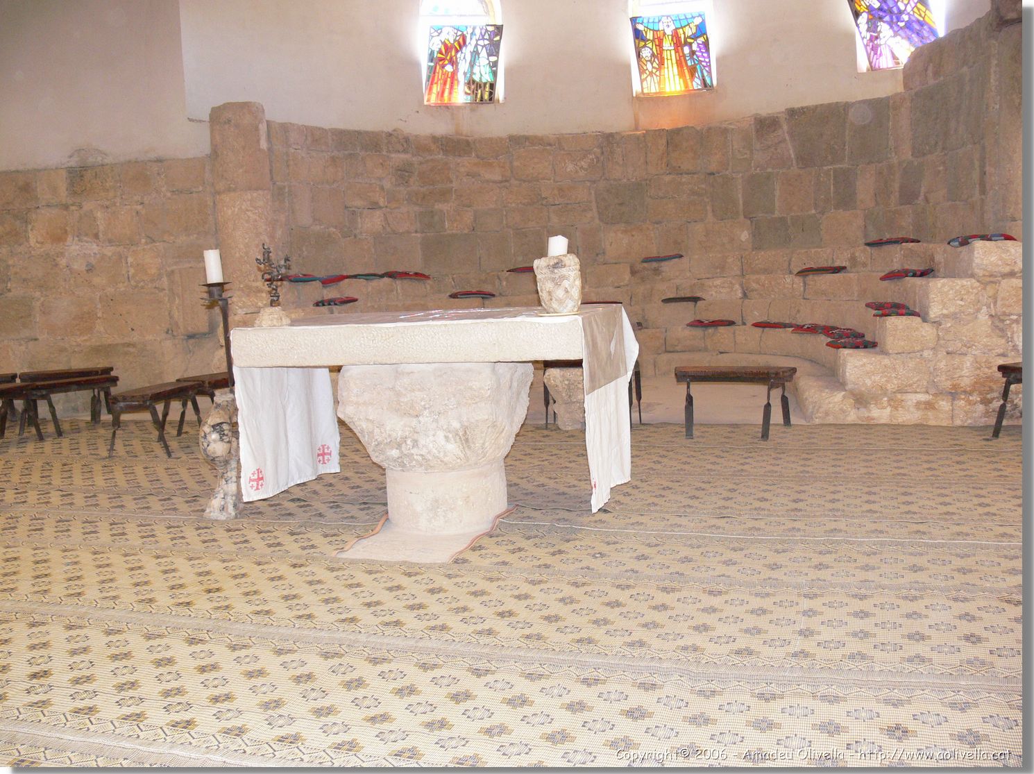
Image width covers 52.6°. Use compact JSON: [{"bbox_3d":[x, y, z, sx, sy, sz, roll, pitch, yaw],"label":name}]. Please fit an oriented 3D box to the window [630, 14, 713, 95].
[{"bbox_3d":[1.510,-3.224,10.148,0.721,0.740,0.052,0,36,18],"label":"window"}]

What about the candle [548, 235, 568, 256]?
[{"bbox_3d":[0.189,-0.652,4.850,0.092,0.098,0.092,-3,8,0],"label":"candle"}]

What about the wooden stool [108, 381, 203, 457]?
[{"bbox_3d":[-2.571,0.233,7.492,0.504,0.445,0.734,0,8,18],"label":"wooden stool"}]

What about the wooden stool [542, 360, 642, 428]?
[{"bbox_3d":[0.543,0.063,7.662,0.688,0.472,0.380,0,8,18],"label":"wooden stool"}]

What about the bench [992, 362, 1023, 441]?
[{"bbox_3d":[3.482,0.097,6.509,0.550,0.448,0.806,-6,8,-28],"label":"bench"}]

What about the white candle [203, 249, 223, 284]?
[{"bbox_3d":[-1.580,-0.625,5.450,0.085,0.172,0.085,-3,8,0],"label":"white candle"}]

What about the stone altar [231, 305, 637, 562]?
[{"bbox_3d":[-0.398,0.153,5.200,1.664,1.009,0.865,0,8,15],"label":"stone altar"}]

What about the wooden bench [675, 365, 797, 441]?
[{"bbox_3d":[1.502,0.095,7.201,0.806,0.448,0.550,0,8,18],"label":"wooden bench"}]

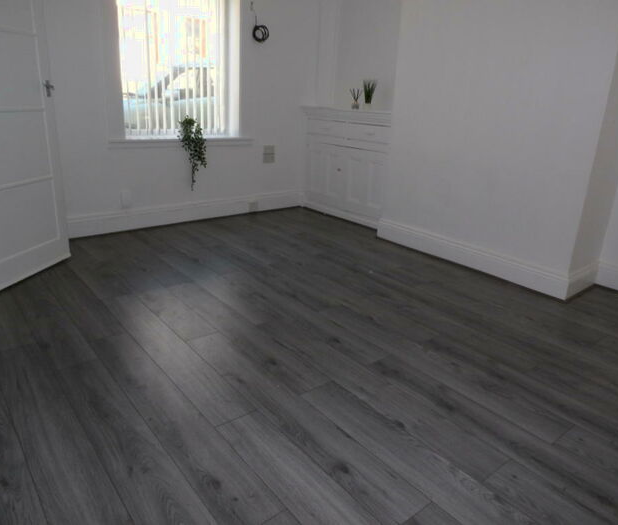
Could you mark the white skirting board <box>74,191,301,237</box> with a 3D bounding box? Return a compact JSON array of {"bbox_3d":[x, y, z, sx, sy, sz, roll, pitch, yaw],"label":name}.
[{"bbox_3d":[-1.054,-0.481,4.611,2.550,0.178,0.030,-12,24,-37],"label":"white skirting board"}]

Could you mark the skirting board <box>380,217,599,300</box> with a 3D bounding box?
[{"bbox_3d":[1.323,-0.107,3.843,0.500,0.178,1.666,-12,24,-37],"label":"skirting board"}]

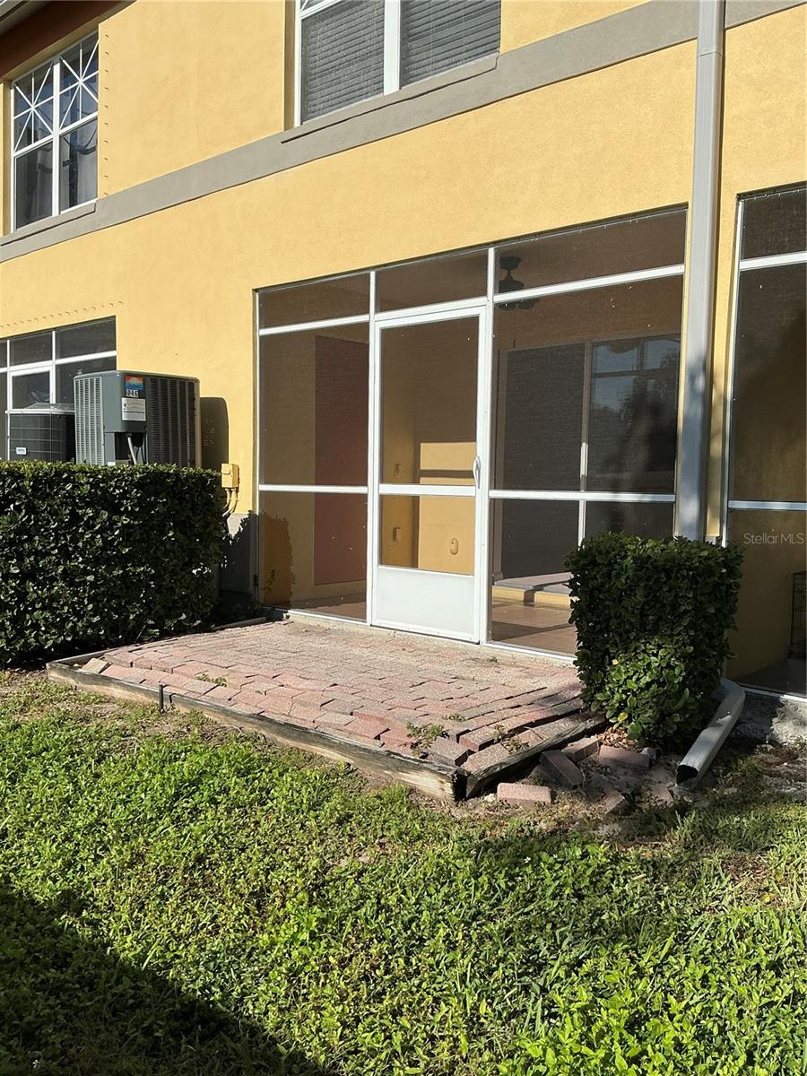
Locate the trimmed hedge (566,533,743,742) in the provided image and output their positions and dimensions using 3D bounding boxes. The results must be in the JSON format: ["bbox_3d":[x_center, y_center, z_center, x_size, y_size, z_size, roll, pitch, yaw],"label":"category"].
[{"bbox_3d":[1.192,0.464,4.073,0.570,0.880,0.610,5,6,41],"label":"trimmed hedge"}]

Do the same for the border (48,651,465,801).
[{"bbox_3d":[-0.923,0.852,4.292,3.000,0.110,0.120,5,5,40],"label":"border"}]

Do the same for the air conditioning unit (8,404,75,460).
[{"bbox_3d":[-2.925,-0.804,7.441,0.670,0.680,0.670,3,5,29],"label":"air conditioning unit"}]

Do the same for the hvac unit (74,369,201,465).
[{"bbox_3d":[-2.069,-0.819,6.761,0.690,0.830,0.700,5,6,41],"label":"hvac unit"}]

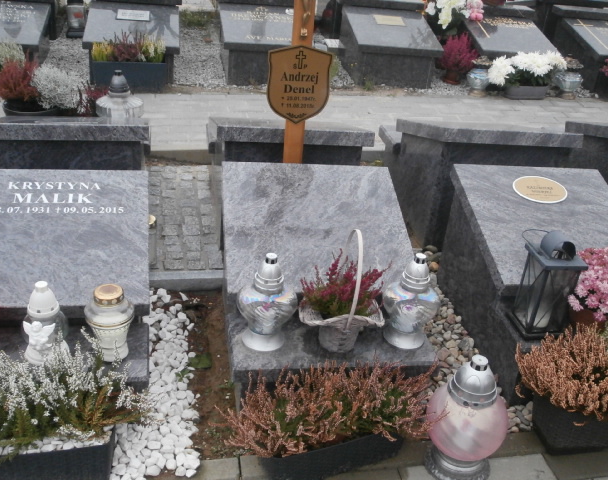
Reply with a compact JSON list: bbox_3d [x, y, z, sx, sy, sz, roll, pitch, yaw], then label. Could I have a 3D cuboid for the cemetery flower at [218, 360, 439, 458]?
[{"bbox_3d":[0.074,0.405,1.872,0.550,0.260,0.250,-4,29,-18],"label":"cemetery flower"}]

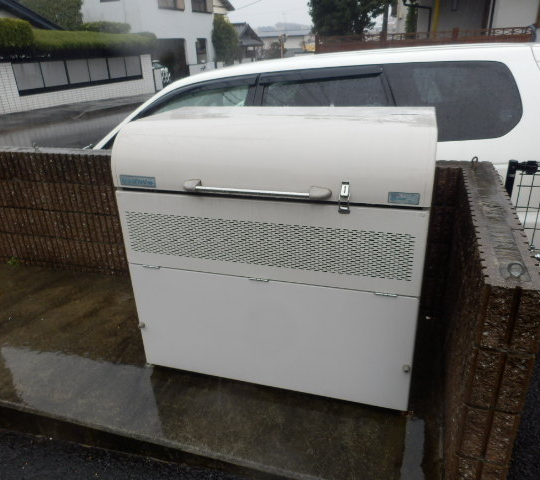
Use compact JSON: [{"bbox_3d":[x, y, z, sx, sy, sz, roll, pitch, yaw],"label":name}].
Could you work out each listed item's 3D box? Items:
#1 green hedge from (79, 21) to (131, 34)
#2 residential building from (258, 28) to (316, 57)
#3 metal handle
[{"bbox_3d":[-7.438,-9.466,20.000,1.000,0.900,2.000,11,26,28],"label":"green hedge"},{"bbox_3d":[2.814,-32.077,74.016,9.200,5.200,7.000,0,23,6],"label":"residential building"},{"bbox_3d":[-0.057,-0.183,1.615,0.570,0.048,0.055,5,24,17],"label":"metal handle"}]

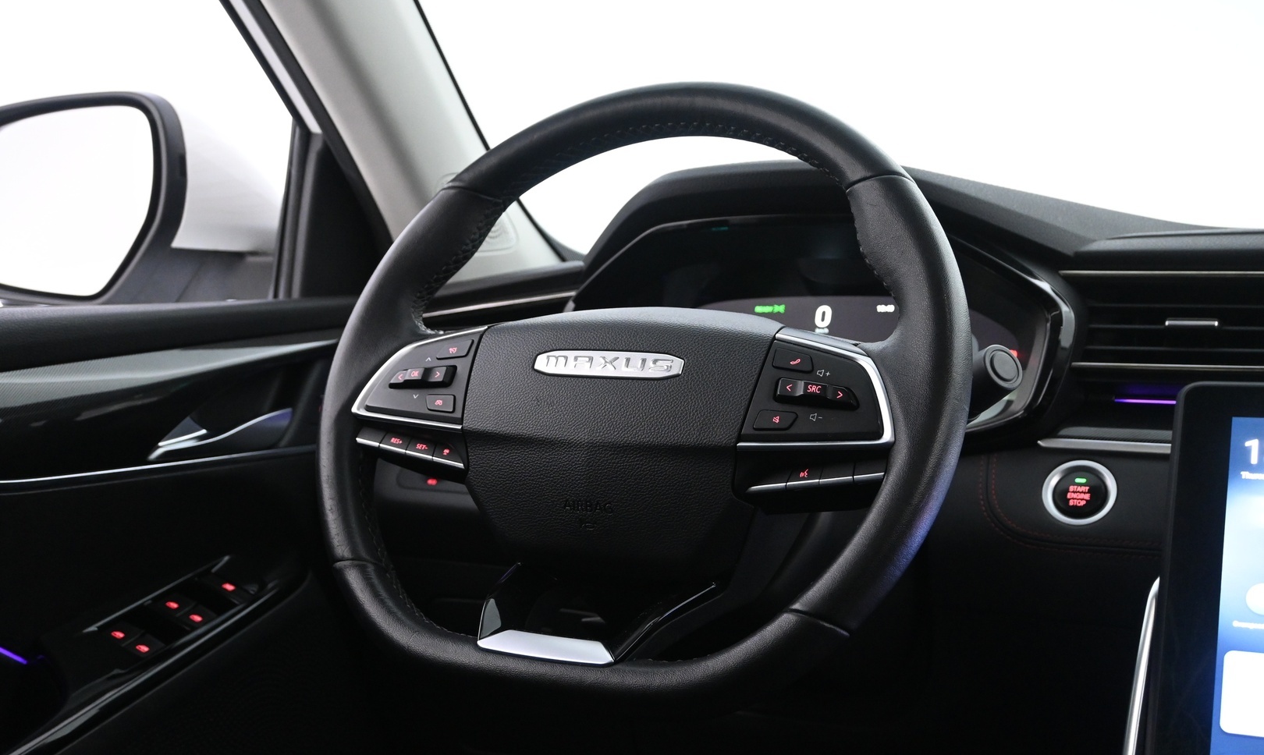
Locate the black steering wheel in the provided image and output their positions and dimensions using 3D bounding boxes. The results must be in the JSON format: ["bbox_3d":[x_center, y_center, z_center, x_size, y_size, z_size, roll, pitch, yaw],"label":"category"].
[{"bbox_3d":[0.000,0.002,0.750,0.374,0.360,0.086,2,-22,25],"label":"black steering wheel"}]

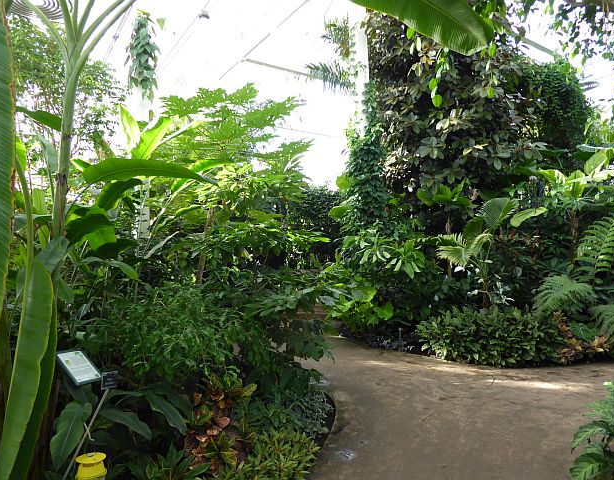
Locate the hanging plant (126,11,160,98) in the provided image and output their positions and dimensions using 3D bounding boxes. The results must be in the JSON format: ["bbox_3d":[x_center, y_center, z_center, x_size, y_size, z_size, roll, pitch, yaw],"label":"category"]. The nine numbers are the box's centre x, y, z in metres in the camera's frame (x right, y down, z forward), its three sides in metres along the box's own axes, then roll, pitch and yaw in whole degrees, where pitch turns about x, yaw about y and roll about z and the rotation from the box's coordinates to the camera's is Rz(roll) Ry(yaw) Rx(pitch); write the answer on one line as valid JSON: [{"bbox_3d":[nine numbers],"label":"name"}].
[{"bbox_3d":[-3.132,-3.513,8.800,0.620,1.700,0.600,-1,-2,-11],"label":"hanging plant"}]

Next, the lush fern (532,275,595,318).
[{"bbox_3d":[3.691,0.793,6.600,0.920,0.600,0.750,-2,-2,21],"label":"lush fern"}]

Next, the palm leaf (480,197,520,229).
[{"bbox_3d":[2.915,-0.416,7.000,0.600,0.480,0.300,-2,-2,18],"label":"palm leaf"}]

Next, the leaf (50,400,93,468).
[{"bbox_3d":[-1.407,1.163,2.750,0.260,0.400,0.170,-1,-2,-20],"label":"leaf"}]

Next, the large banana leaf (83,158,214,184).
[{"bbox_3d":[-1.303,-0.563,3.800,1.070,0.220,0.330,-2,-2,-6],"label":"large banana leaf"}]

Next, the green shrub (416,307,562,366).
[{"bbox_3d":[2.474,1.309,6.300,1.950,0.820,0.950,-2,-2,15],"label":"green shrub"}]

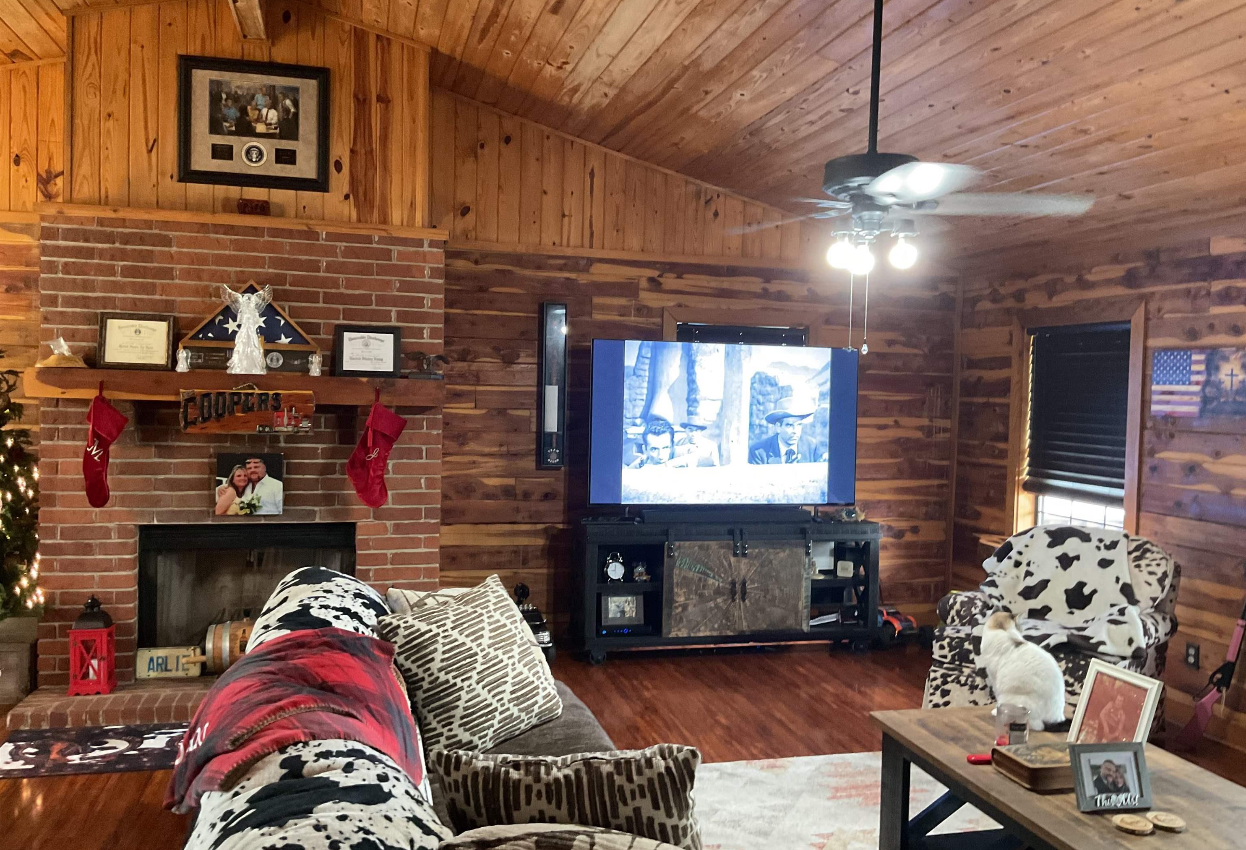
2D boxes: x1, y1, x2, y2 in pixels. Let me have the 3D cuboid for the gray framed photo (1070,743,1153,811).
[{"bbox_3d":[1.293,0.938,2.781,0.205,0.172,0.030,1,-17,-9],"label":"gray framed photo"}]

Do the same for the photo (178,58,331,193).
[{"bbox_3d":[-1.831,-1.498,5.191,0.720,0.625,0.040,1,2,-14],"label":"photo"}]

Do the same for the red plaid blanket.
[{"bbox_3d":[-0.644,0.589,2.112,0.460,0.260,0.820,1,2,-14],"label":"red plaid blanket"}]

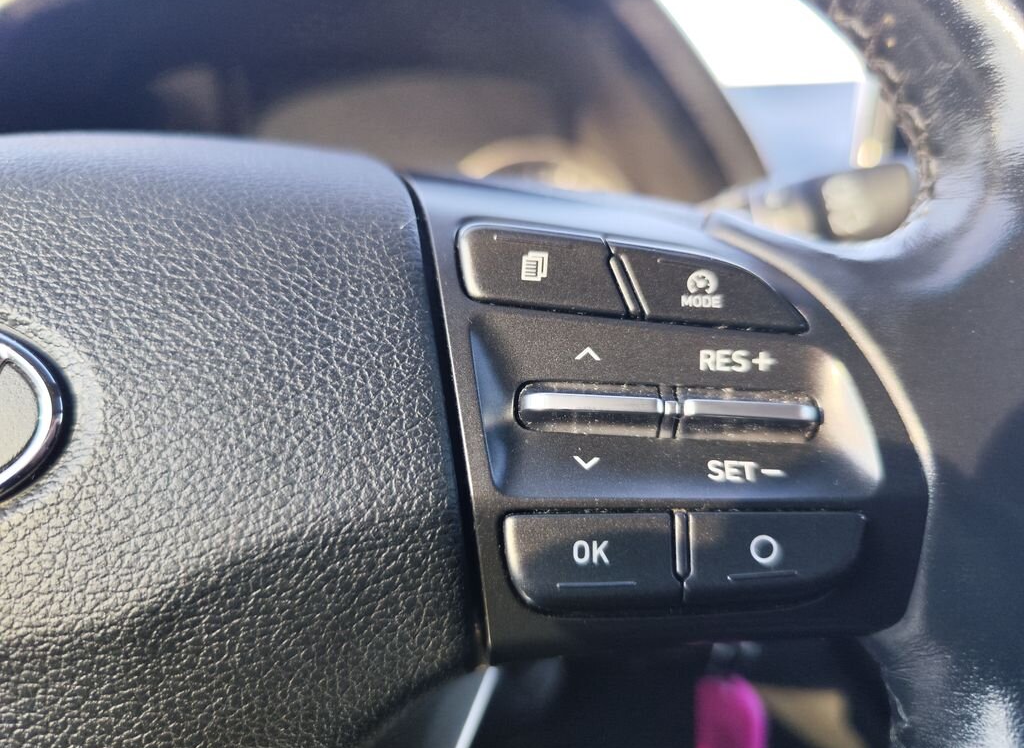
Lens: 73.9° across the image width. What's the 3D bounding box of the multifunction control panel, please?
[{"bbox_3d":[0.025,0.007,0.109,0.079,0.072,0.022,2,-5,-6],"label":"multifunction control panel"}]

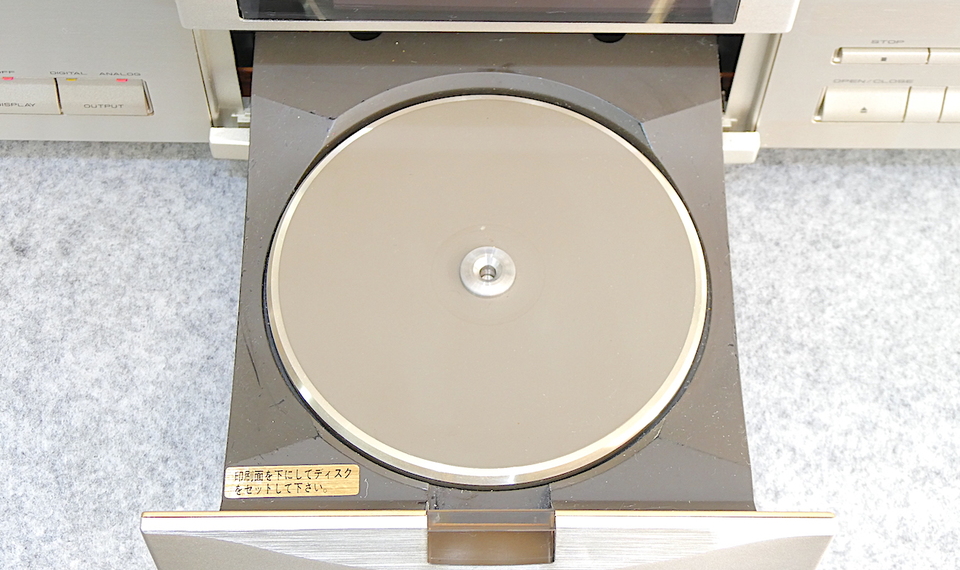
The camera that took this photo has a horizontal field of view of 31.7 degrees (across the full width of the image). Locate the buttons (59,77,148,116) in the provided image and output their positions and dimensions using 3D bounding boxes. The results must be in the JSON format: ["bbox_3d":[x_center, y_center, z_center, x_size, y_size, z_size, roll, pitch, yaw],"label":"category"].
[{"bbox_3d":[-0.116,-0.058,0.520,0.027,0.016,0.004,0,62,-1],"label":"buttons"}]

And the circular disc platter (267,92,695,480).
[{"bbox_3d":[0.002,-0.002,0.456,0.119,0.007,0.119,0,62,-1],"label":"circular disc platter"}]

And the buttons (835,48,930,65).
[{"bbox_3d":[0.120,-0.068,0.501,0.026,0.007,0.003,0,62,-1],"label":"buttons"}]

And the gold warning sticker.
[{"bbox_3d":[-0.047,0.049,0.424,0.034,0.001,0.008,0,62,-1],"label":"gold warning sticker"}]

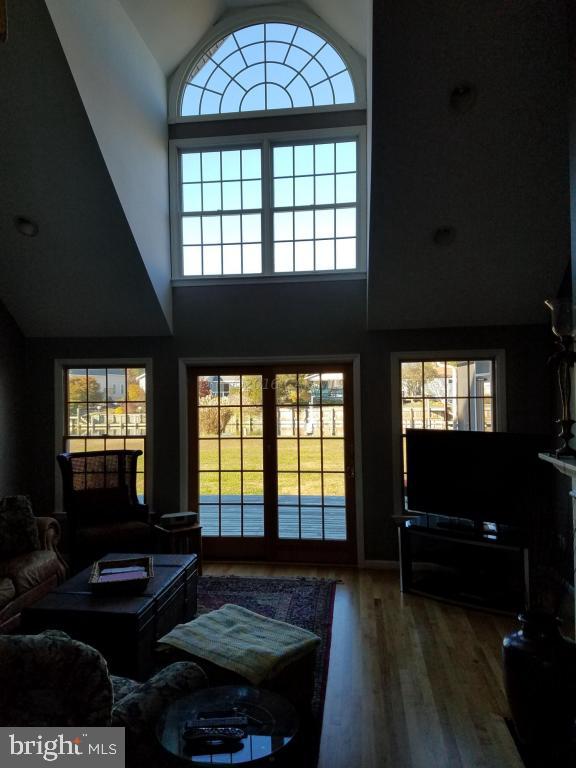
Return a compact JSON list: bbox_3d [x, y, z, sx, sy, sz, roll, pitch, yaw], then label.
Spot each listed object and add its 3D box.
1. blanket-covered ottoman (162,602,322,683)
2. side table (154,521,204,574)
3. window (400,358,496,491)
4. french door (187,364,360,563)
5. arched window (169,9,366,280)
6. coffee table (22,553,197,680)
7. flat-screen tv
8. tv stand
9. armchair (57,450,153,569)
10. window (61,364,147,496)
[{"bbox_3d":[-0.269,1.591,3.151,0.730,0.410,0.540,-2,-2,42],"label":"blanket-covered ottoman"},{"bbox_3d":[-1.074,1.646,5.648,0.360,0.500,0.400,0,-1,-34],"label":"side table"},{"bbox_3d":[1.628,0.528,5.829,0.949,1.570,0.120,-1,-1,7],"label":"window"},{"bbox_3d":[-0.178,0.827,6.060,1.793,2.090,0.120,-1,-1,7],"label":"french door"},{"bbox_3d":[-0.234,-2.505,6.121,2.095,2.899,0.140,-1,-1,7],"label":"arched window"},{"bbox_3d":[-1.159,1.614,4.041,0.730,0.500,1.290,-1,-1,7],"label":"coffee table"},{"bbox_3d":[1.647,0.803,5.065,1.314,0.768,0.090,-2,-2,41],"label":"flat-screen tv"},{"bbox_3d":[1.596,1.562,5.029,1.117,0.570,0.460,-2,-2,40],"label":"tv stand"},{"bbox_3d":[-1.743,1.303,5.537,0.770,1.200,0.780,0,-1,-28],"label":"armchair"},{"bbox_3d":[-1.989,0.592,6.303,0.965,1.560,0.120,-1,-1,7],"label":"window"}]

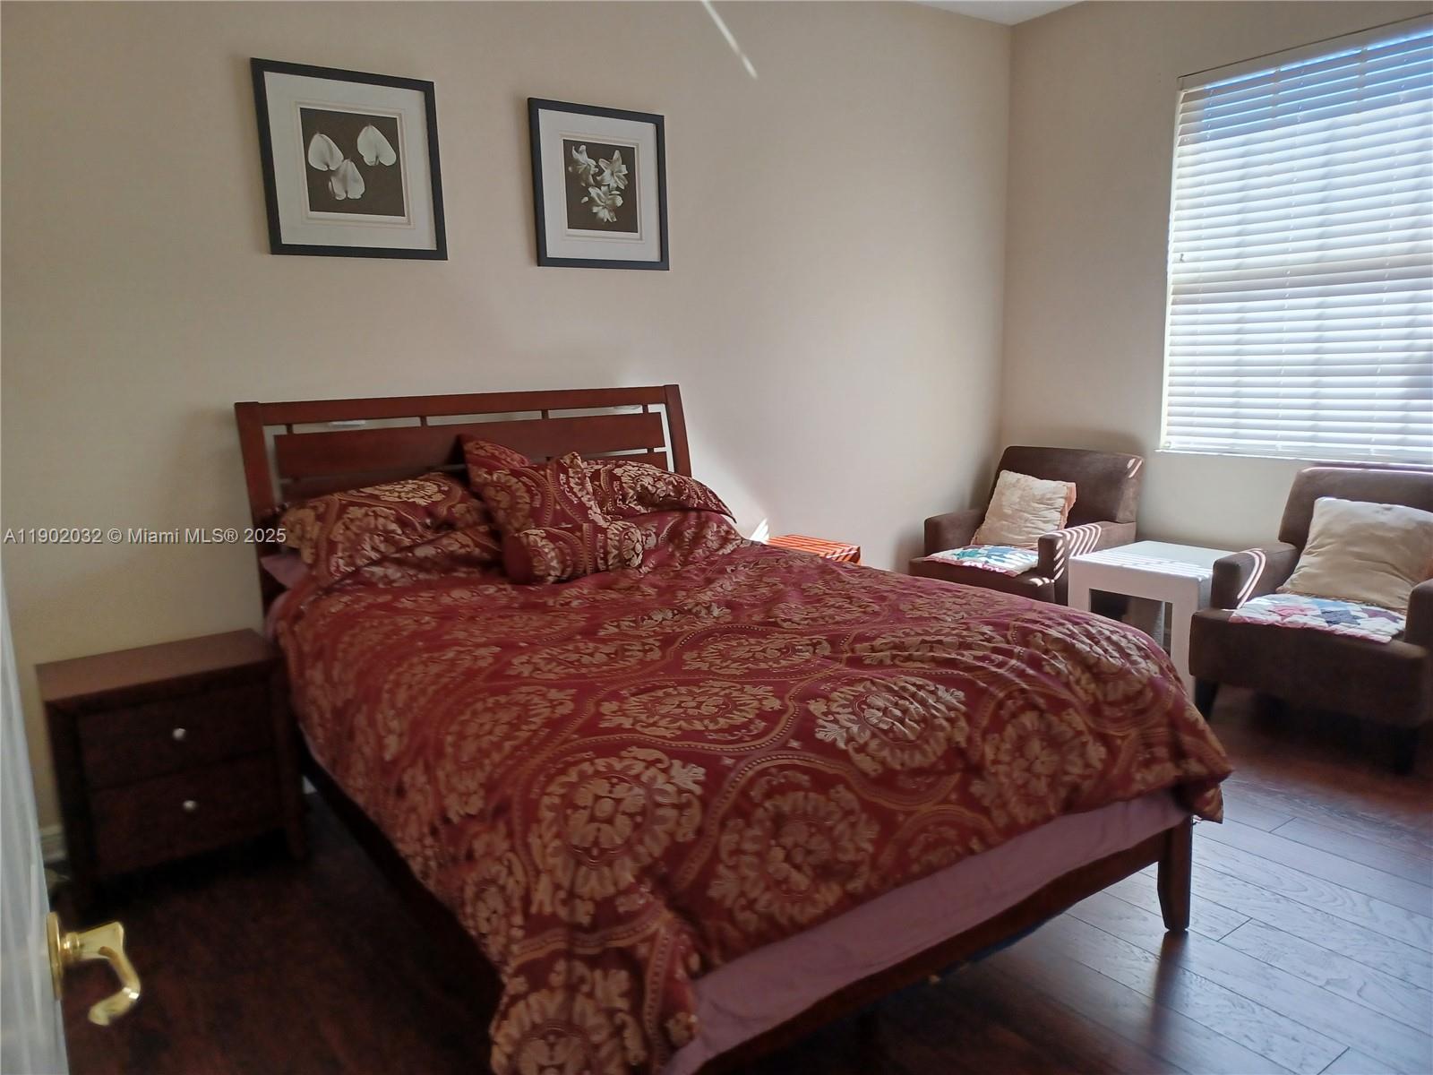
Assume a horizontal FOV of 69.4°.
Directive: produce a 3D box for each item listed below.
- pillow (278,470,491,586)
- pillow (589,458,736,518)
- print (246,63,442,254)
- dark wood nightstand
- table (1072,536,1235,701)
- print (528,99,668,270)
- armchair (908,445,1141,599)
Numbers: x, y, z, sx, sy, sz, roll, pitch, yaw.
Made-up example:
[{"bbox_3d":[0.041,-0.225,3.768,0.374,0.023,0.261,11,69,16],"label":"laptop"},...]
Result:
[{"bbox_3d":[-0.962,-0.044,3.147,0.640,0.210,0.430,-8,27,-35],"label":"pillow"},{"bbox_3d":[-0.296,-0.167,3.671,0.640,0.190,0.400,-8,27,-35],"label":"pillow"},{"bbox_3d":[-1.140,-1.168,3.258,0.555,0.558,0.025,-8,12,-35],"label":"print"},{"bbox_3d":[-1.554,0.646,2.961,0.568,0.604,0.416,-8,12,-35],"label":"dark wood nightstand"},{"bbox_3d":[1.862,0.358,4.268,0.561,0.551,0.568,-8,12,-35],"label":"table"},{"bbox_3d":[-0.418,-1.266,3.765,0.551,0.559,0.025,-8,12,-35],"label":"print"},{"bbox_3d":[1.415,0.091,4.781,0.660,0.925,0.800,-8,12,-35],"label":"armchair"}]

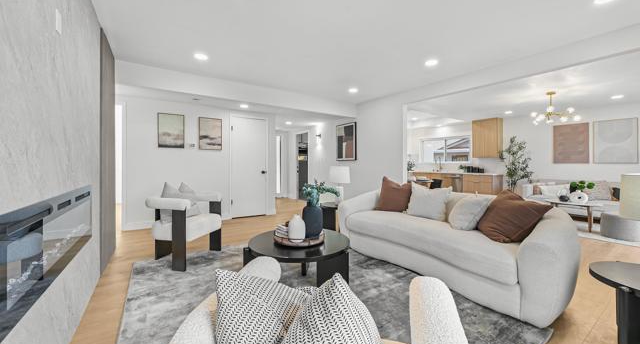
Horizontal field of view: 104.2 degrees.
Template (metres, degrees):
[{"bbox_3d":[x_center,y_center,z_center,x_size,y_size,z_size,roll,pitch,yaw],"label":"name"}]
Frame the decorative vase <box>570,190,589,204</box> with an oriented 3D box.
[{"bbox_3d":[4.741,0.472,4.555,0.090,0.235,0.245,-1,2,-39],"label":"decorative vase"}]

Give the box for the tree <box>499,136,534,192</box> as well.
[{"bbox_3d":[4.889,0.046,6.202,0.850,1.854,0.880,0,2,-33],"label":"tree"}]

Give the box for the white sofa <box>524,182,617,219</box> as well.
[{"bbox_3d":[5.603,0.591,5.224,0.880,0.820,2.000,0,2,-33],"label":"white sofa"}]

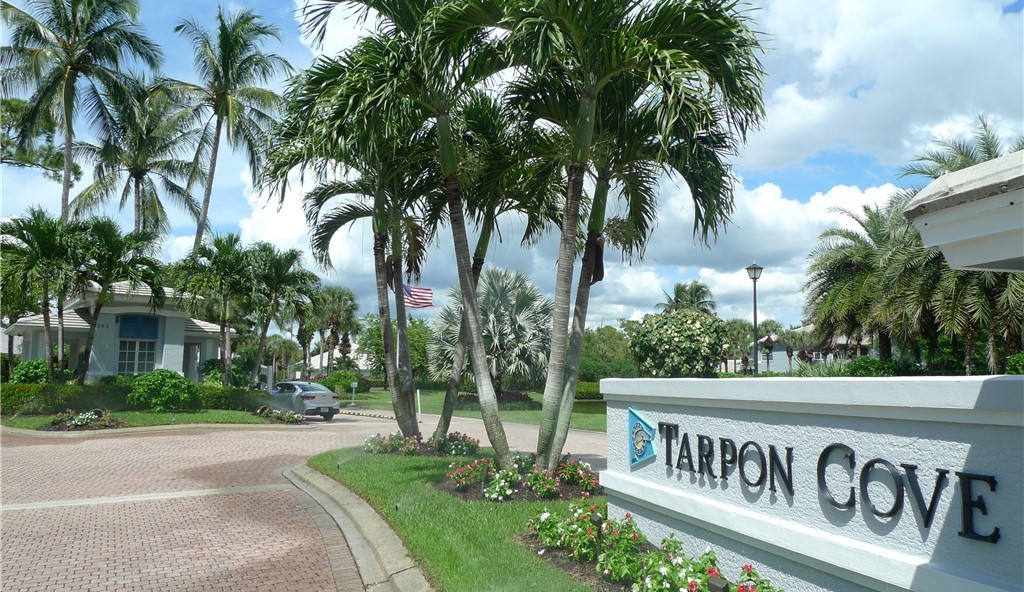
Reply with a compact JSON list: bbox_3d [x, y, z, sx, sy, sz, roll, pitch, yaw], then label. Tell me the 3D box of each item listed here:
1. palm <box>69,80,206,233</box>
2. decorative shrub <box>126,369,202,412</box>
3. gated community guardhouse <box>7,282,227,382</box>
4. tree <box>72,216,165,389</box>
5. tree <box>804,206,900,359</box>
[{"bbox_3d":[-19.616,-3.085,36.626,7.270,17.230,6.600,0,-7,0],"label":"palm"},{"bbox_3d":[-13.371,3.658,27.359,2.970,1.720,2.600,0,-7,0],"label":"decorative shrub"},{"bbox_3d":[-15.908,1.926,28.561,7.600,5.200,6.100,6,-9,-42],"label":"gated community guardhouse"},{"bbox_3d":[-15.901,0.676,28.320,3.740,7.690,3.500,0,-7,0],"label":"tree"},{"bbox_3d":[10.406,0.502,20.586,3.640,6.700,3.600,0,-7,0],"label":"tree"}]

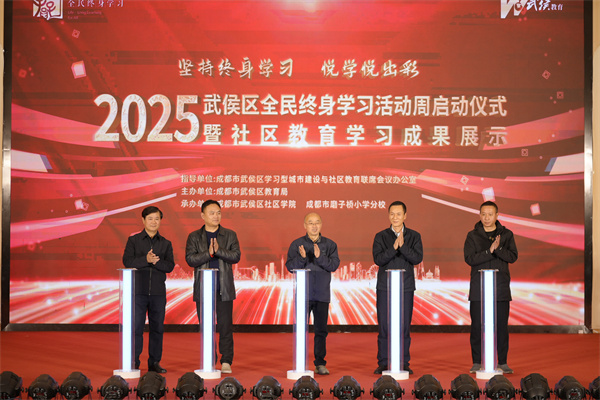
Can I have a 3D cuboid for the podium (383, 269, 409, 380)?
[{"bbox_3d":[0.932,1.205,11.316,0.263,1.060,0.263,0,-2,0],"label":"podium"}]

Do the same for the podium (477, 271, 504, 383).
[{"bbox_3d":[1.842,1.205,11.316,0.263,1.060,0.263,0,-2,0],"label":"podium"}]

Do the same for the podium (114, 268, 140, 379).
[{"bbox_3d":[-1.671,1.196,11.316,0.263,1.060,0.263,0,-2,0],"label":"podium"}]

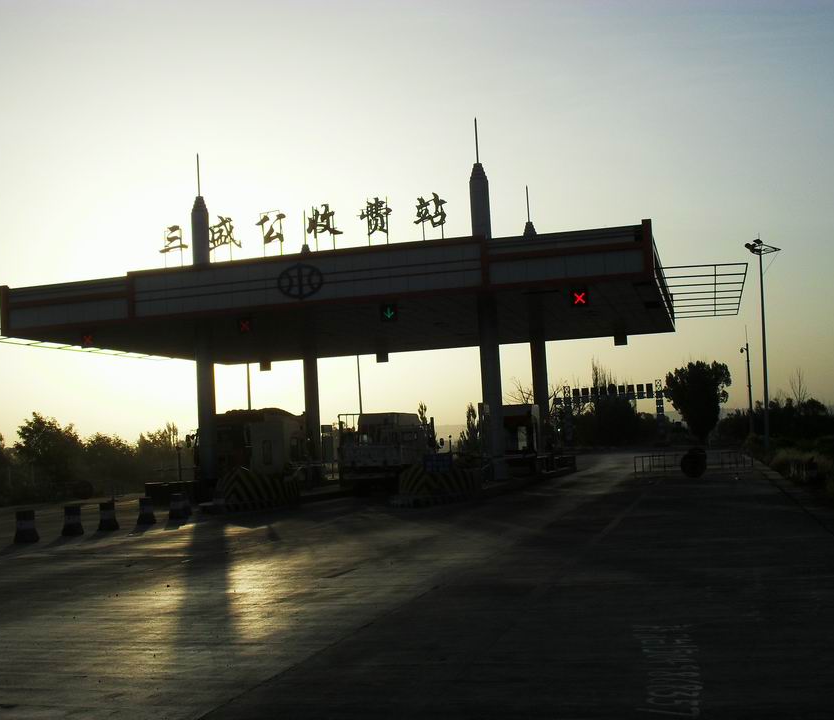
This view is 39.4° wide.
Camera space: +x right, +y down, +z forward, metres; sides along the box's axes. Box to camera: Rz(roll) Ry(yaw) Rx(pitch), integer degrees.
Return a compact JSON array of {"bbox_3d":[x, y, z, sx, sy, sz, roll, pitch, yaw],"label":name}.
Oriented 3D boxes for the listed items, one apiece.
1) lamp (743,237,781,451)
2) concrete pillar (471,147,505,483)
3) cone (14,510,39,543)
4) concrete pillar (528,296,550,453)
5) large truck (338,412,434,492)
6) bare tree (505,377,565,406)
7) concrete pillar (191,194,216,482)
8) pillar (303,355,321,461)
[{"bbox_3d":[23.488,-0.965,78.828,2.400,14.353,2.200,-4,-4,14],"label":"lamp"},{"bbox_3d":[2.591,-1.488,42.922,0.720,11.950,0.720,-4,-4,14],"label":"concrete pillar"},{"bbox_3d":[-8.370,3.564,24.970,0.500,0.670,0.480,-2,-4,-19],"label":"cone"},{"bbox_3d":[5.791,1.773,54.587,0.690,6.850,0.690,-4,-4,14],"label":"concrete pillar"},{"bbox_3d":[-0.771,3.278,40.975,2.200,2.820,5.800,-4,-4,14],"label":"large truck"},{"bbox_3d":[9.447,4.637,92.468,4.800,6.675,4.500,-4,-4,14],"label":"bare tree"},{"bbox_3d":[-8.333,-0.585,45.693,0.700,11.700,0.700,-4,-4,14],"label":"concrete pillar"},{"bbox_3d":[-5.125,2.823,57.347,0.690,6.304,0.690,-4,-4,14],"label":"pillar"}]

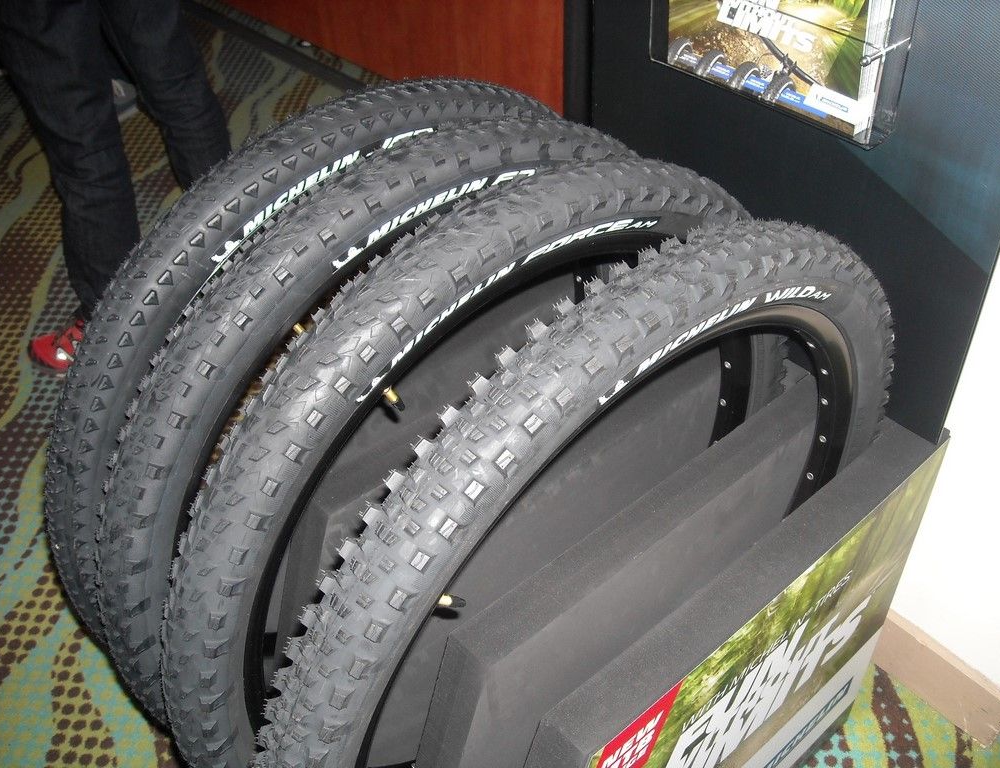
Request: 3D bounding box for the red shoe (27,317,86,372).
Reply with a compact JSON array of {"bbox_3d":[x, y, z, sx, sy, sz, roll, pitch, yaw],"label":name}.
[{"bbox_3d":[-0.756,-0.130,1.985,0.285,0.110,0.105,-22,46,-18],"label":"red shoe"}]

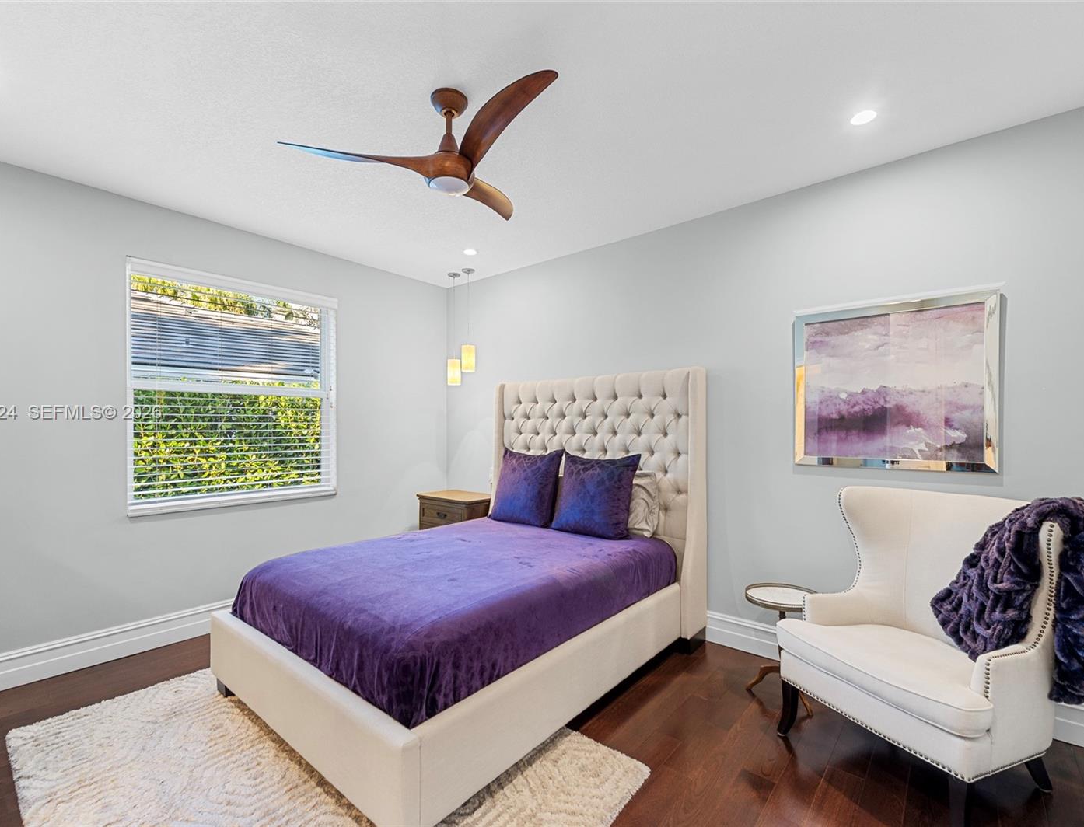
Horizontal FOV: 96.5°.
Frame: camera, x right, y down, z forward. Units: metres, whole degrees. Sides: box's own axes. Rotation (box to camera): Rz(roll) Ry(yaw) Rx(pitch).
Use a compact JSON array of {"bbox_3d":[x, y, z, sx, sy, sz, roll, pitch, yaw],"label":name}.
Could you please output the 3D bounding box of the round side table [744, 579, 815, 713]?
[{"bbox_3d":[1.239,1.193,2.489,0.360,0.524,0.360,-1,-1,40],"label":"round side table"}]

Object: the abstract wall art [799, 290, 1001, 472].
[{"bbox_3d":[1.788,-0.141,2.505,0.846,0.851,0.040,-1,-1,39],"label":"abstract wall art"}]

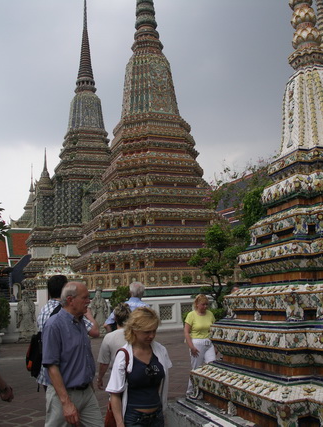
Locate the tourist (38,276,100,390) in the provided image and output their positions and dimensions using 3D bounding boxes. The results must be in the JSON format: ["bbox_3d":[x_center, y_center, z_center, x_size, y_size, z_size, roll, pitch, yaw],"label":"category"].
[{"bbox_3d":[-0.808,1.473,4.021,0.560,1.840,0.420,-10,-12,29],"label":"tourist"}]

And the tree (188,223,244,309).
[{"bbox_3d":[2.247,2.417,18.951,2.200,3.954,2.000,-1,-11,-14],"label":"tree"}]

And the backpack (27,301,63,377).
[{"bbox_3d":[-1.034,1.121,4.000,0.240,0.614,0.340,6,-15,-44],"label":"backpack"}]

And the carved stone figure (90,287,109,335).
[{"bbox_3d":[-2.871,4.561,21.324,0.950,2.270,0.750,-1,-11,-14],"label":"carved stone figure"}]

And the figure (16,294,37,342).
[{"bbox_3d":[-6.079,4.736,20.729,0.950,2.136,0.750,-1,-11,-14],"label":"figure"}]

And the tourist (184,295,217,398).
[{"bbox_3d":[0.622,2.144,7.554,0.500,1.604,0.420,-1,-11,-17],"label":"tourist"}]

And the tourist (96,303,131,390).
[{"bbox_3d":[-0.405,1.661,4.432,0.500,1.566,0.360,-5,-10,6],"label":"tourist"}]

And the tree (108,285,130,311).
[{"bbox_3d":[-1.716,3.974,19.941,1.150,1.774,1.100,-1,-11,-14],"label":"tree"}]

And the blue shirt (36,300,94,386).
[{"bbox_3d":[-0.855,1.155,4.101,0.520,0.756,0.360,-10,-12,29],"label":"blue shirt"}]

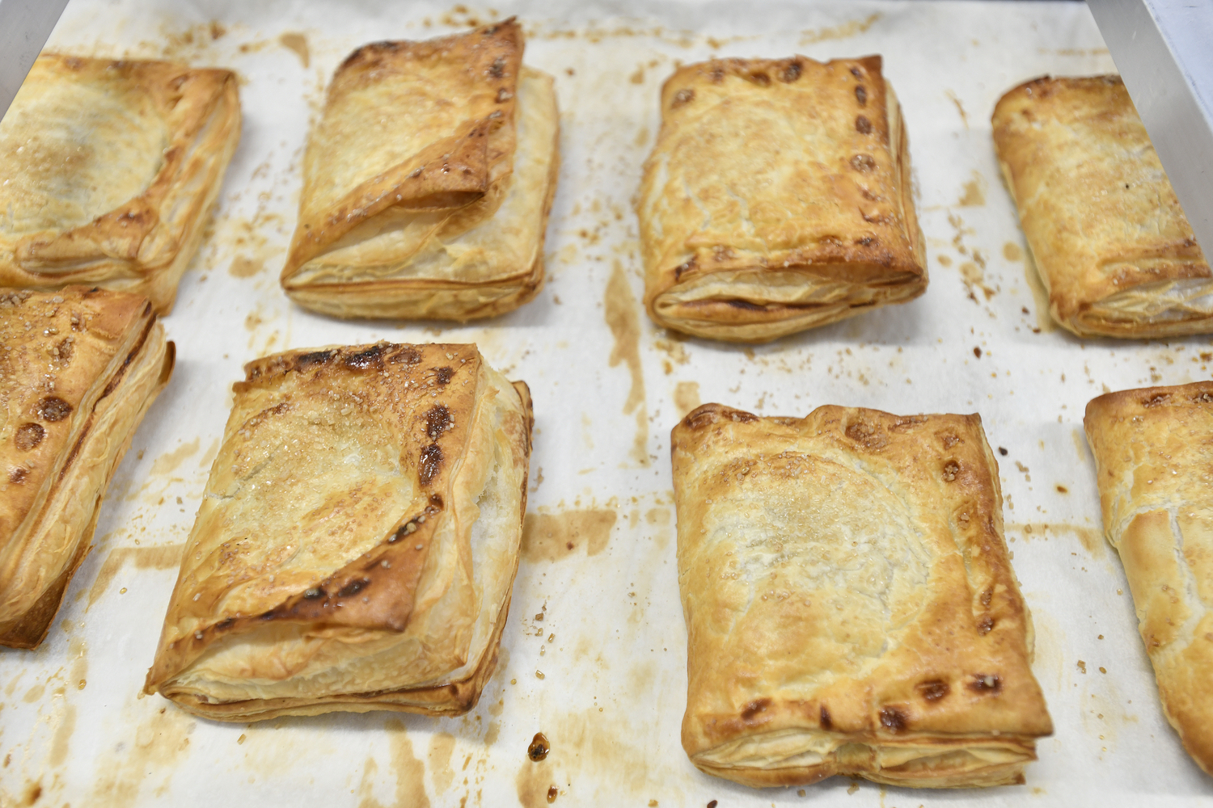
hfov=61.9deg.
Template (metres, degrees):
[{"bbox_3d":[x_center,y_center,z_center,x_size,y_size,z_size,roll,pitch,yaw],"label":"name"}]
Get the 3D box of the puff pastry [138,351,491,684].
[{"bbox_3d":[-0.088,0.033,0.335,0.092,0.020,0.113,3,56,2],"label":"puff pastry"}]

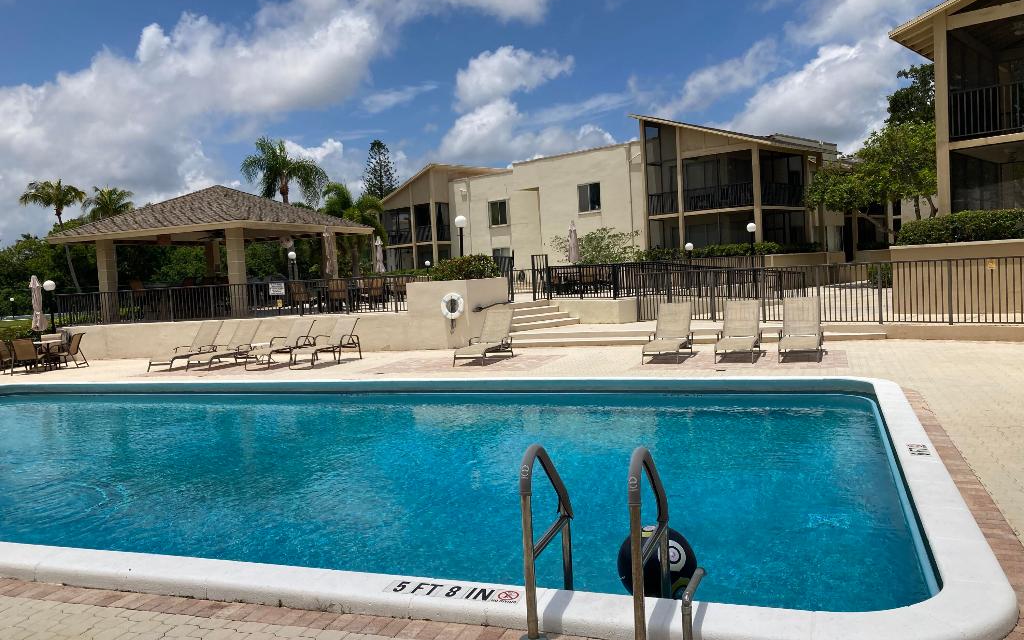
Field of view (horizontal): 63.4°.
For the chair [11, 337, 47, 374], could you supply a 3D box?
[{"bbox_3d":[-11.640,0.865,20.011,0.580,0.840,0.660,-4,3,-5],"label":"chair"}]

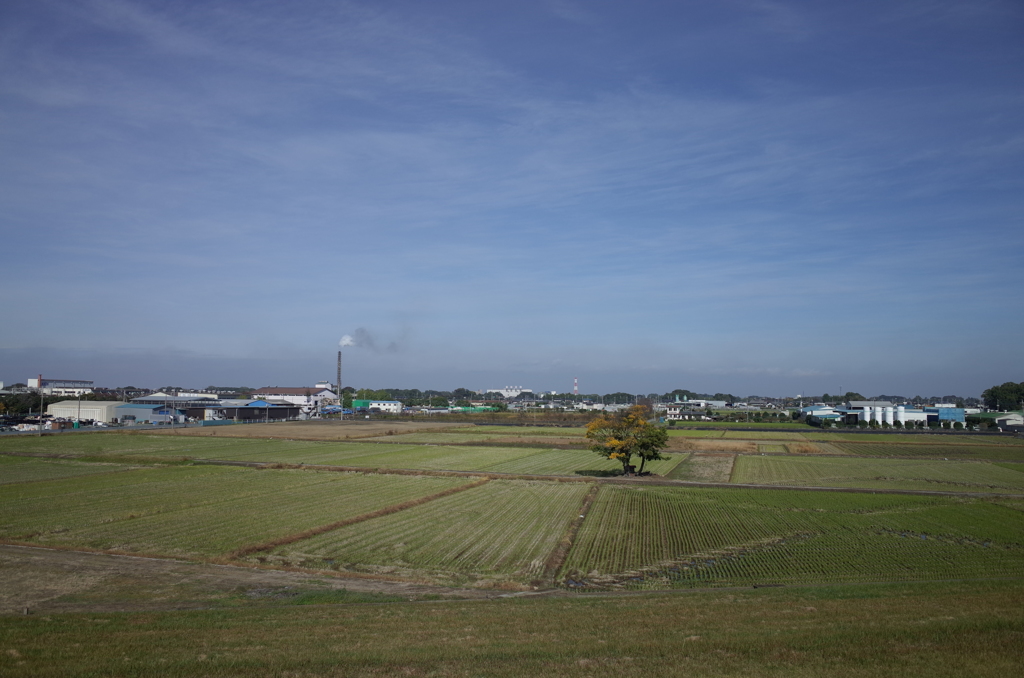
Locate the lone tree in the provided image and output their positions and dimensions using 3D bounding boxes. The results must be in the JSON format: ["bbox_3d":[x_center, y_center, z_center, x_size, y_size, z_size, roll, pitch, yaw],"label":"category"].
[{"bbox_3d":[16.818,14.649,115.762,11.910,10.310,11.000,0,-4,8],"label":"lone tree"}]

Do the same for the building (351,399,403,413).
[{"bbox_3d":[-86.314,43.242,507.619,33.000,7.900,8.500,-1,-4,17],"label":"building"}]

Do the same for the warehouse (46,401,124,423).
[{"bbox_3d":[-162.890,28.190,308.404,30.500,7.800,13.500,-1,-5,21],"label":"warehouse"}]

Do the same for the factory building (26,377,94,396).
[{"bbox_3d":[-252.409,31.243,445.456,8.000,19.750,41.500,0,-4,9],"label":"factory building"}]

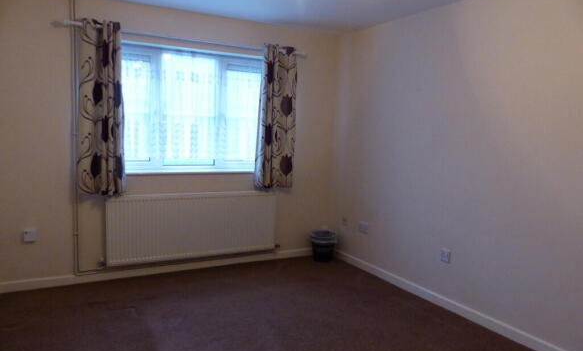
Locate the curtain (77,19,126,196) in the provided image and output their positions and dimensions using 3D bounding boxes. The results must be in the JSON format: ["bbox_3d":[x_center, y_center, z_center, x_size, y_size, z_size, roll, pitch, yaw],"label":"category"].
[{"bbox_3d":[-1.552,-0.533,3.459,0.351,1.380,0.120,-1,6,-27],"label":"curtain"}]

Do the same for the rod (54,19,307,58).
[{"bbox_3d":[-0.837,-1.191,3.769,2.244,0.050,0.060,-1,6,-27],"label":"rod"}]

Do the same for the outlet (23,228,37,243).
[{"bbox_3d":[-2.090,0.482,3.372,0.086,0.092,0.028,-1,6,-27],"label":"outlet"}]

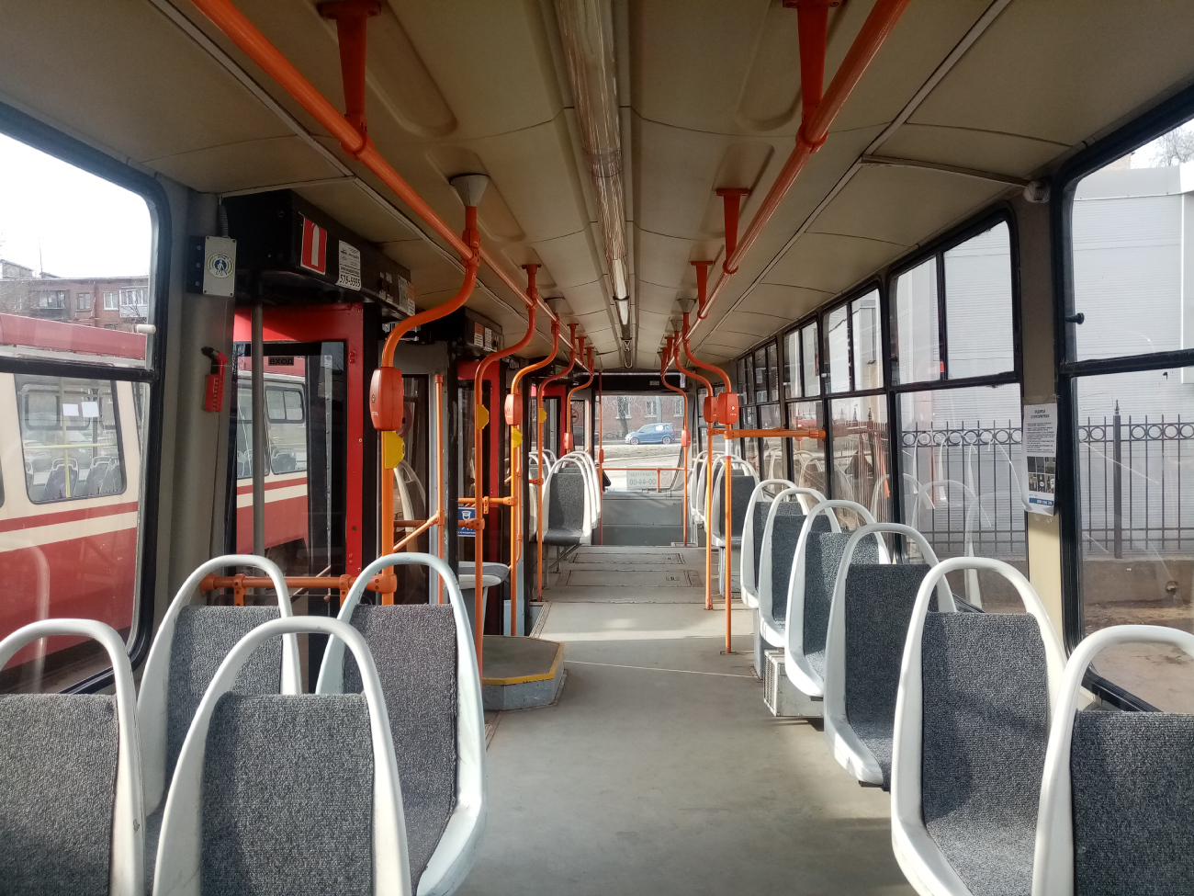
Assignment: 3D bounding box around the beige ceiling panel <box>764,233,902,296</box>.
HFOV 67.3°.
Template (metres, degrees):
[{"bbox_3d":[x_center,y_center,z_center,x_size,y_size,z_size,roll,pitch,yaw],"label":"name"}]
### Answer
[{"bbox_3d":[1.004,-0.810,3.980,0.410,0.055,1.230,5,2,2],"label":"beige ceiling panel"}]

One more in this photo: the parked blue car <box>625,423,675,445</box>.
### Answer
[{"bbox_3d":[3.947,-1.023,66.000,3.800,1.550,1.680,0,2,-5],"label":"parked blue car"}]

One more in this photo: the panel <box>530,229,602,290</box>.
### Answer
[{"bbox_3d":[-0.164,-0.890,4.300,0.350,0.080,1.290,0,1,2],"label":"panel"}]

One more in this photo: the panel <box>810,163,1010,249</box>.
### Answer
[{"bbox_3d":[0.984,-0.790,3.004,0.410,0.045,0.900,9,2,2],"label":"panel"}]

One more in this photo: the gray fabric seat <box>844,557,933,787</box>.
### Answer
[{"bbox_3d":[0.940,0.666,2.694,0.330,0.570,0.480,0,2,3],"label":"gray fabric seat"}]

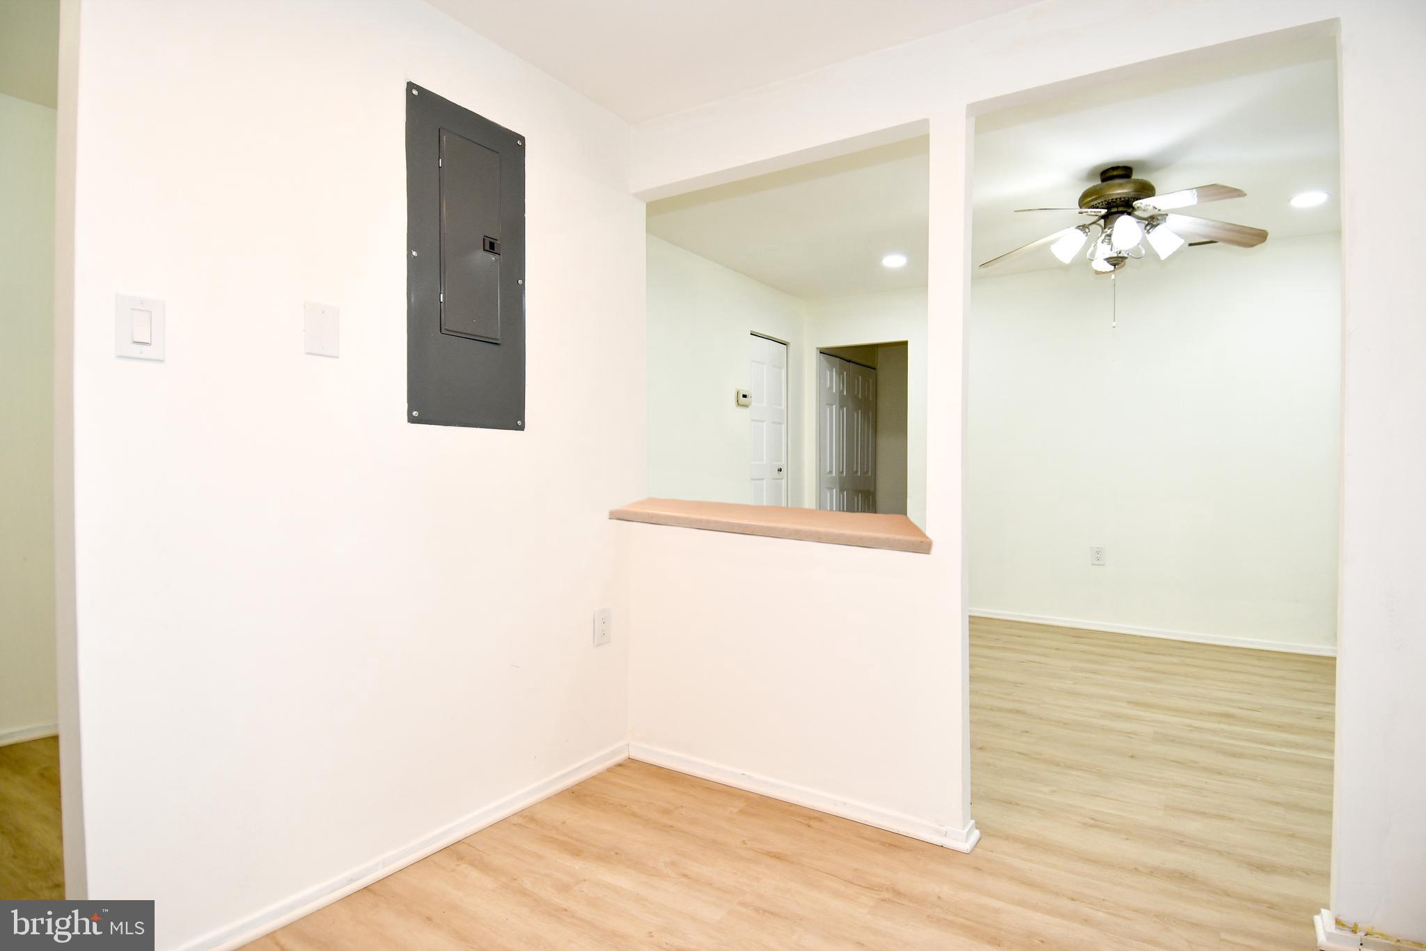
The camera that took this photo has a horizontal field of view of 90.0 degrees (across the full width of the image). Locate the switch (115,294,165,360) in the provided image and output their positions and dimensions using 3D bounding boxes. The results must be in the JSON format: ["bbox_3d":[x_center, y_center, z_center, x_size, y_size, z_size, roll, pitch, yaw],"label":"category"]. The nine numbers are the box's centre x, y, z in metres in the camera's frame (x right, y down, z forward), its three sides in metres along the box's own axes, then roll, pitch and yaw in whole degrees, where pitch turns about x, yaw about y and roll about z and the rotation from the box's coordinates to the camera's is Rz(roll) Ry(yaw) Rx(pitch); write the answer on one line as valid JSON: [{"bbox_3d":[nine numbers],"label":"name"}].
[{"bbox_3d":[-1.111,-0.287,1.385,0.010,0.121,0.078,0,0,33],"label":"switch"}]

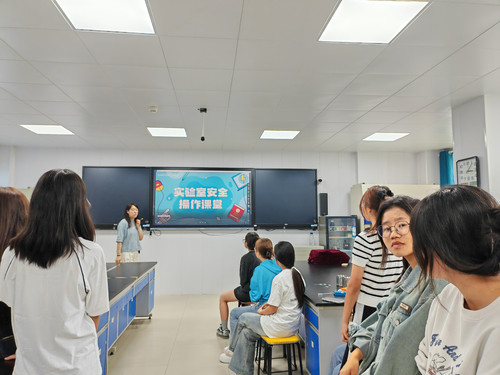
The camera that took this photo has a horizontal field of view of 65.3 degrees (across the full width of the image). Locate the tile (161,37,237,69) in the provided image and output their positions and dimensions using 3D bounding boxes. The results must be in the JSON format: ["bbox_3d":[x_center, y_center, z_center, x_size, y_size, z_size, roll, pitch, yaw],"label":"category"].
[{"bbox_3d":[-0.415,-1.124,3.255,0.600,0.020,0.600,0,-5,-5],"label":"tile"}]

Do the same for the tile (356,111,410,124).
[{"bbox_3d":[1.788,-0.961,5.310,0.600,0.025,0.600,0,-5,-6],"label":"tile"}]

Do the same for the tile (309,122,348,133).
[{"bbox_3d":[1.130,-0.914,5.855,0.600,0.025,0.600,0,-5,-6],"label":"tile"}]

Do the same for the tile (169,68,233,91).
[{"bbox_3d":[-0.478,-1.077,3.861,0.600,0.025,0.600,0,-5,-6],"label":"tile"}]

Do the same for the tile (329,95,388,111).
[{"bbox_3d":[1.261,-1.009,4.617,0.600,0.020,0.600,0,-5,-5],"label":"tile"}]

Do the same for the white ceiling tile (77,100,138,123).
[{"bbox_3d":[-1.794,-0.983,4.951,0.600,0.025,0.600,0,-5,-6],"label":"white ceiling tile"}]

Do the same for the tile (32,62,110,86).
[{"bbox_3d":[-1.667,-1.084,3.736,0.600,0.020,0.600,0,-5,-5],"label":"tile"}]

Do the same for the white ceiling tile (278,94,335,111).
[{"bbox_3d":[0.655,-1.019,4.586,0.600,0.025,0.600,0,-5,-6],"label":"white ceiling tile"}]

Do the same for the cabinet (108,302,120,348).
[{"bbox_3d":[-1.494,1.320,3.793,0.350,0.480,0.430,0,-5,-6],"label":"cabinet"}]

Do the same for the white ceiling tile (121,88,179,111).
[{"bbox_3d":[-1.128,-1.029,4.388,0.600,0.020,0.600,0,-5,-5],"label":"white ceiling tile"}]

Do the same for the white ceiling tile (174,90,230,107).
[{"bbox_3d":[-0.539,-1.026,4.466,0.600,0.025,0.600,0,-5,-6],"label":"white ceiling tile"}]

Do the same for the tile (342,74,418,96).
[{"bbox_3d":[1.319,-1.059,4.022,0.600,0.020,0.600,0,-5,-5],"label":"tile"}]

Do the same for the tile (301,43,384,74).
[{"bbox_3d":[0.779,-1.114,3.370,0.600,0.020,0.600,0,-5,-5],"label":"tile"}]

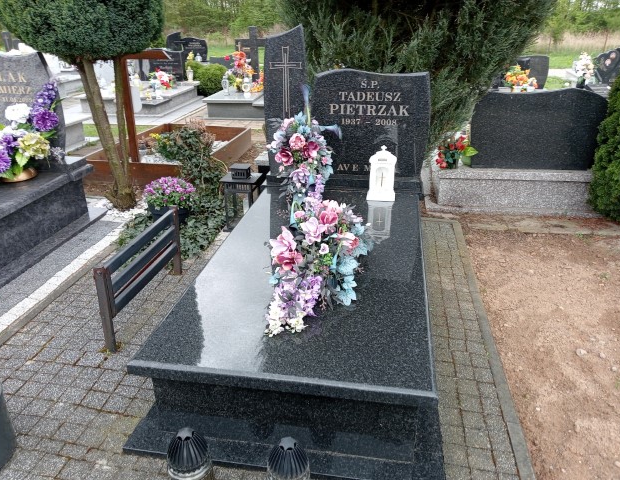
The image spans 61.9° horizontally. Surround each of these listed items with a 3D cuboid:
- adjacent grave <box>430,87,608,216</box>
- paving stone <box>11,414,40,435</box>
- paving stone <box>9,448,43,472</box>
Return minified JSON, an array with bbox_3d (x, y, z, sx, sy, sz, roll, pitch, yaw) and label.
[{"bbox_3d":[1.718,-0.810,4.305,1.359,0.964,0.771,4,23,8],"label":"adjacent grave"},{"bbox_3d":[-1.159,0.774,2.104,0.100,0.060,0.100,5,24,8],"label":"paving stone"},{"bbox_3d":[-0.992,0.799,1.813,0.092,0.060,0.090,5,23,10],"label":"paving stone"}]

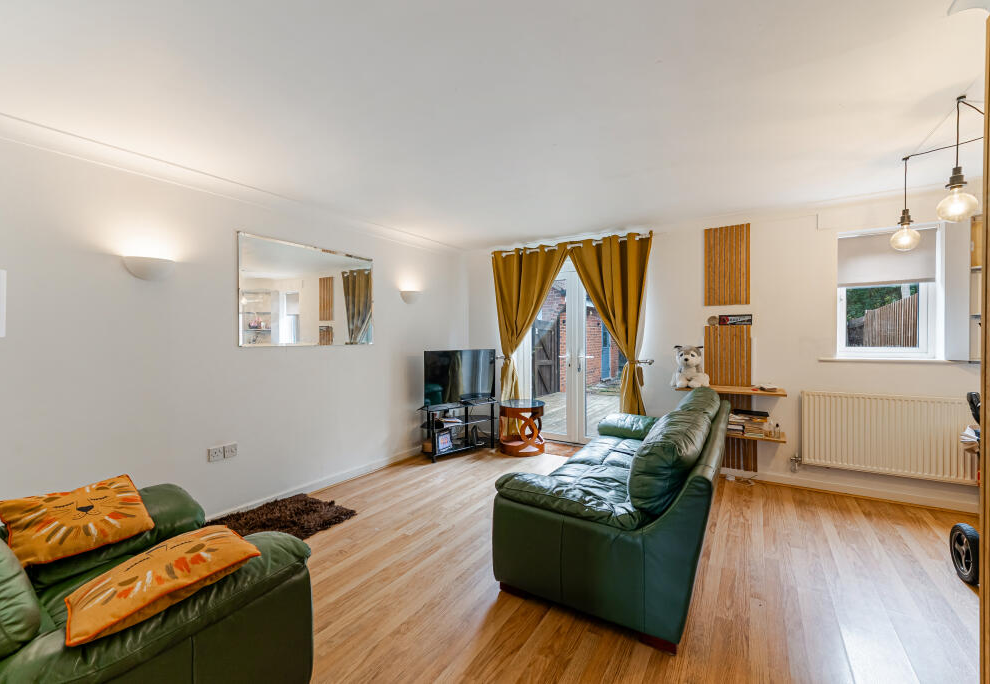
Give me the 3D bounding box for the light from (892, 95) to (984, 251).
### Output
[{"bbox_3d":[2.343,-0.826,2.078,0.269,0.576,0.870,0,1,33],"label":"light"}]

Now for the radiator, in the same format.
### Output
[{"bbox_3d":[2.985,0.704,3.002,1.060,0.600,0.090,0,1,33],"label":"radiator"}]

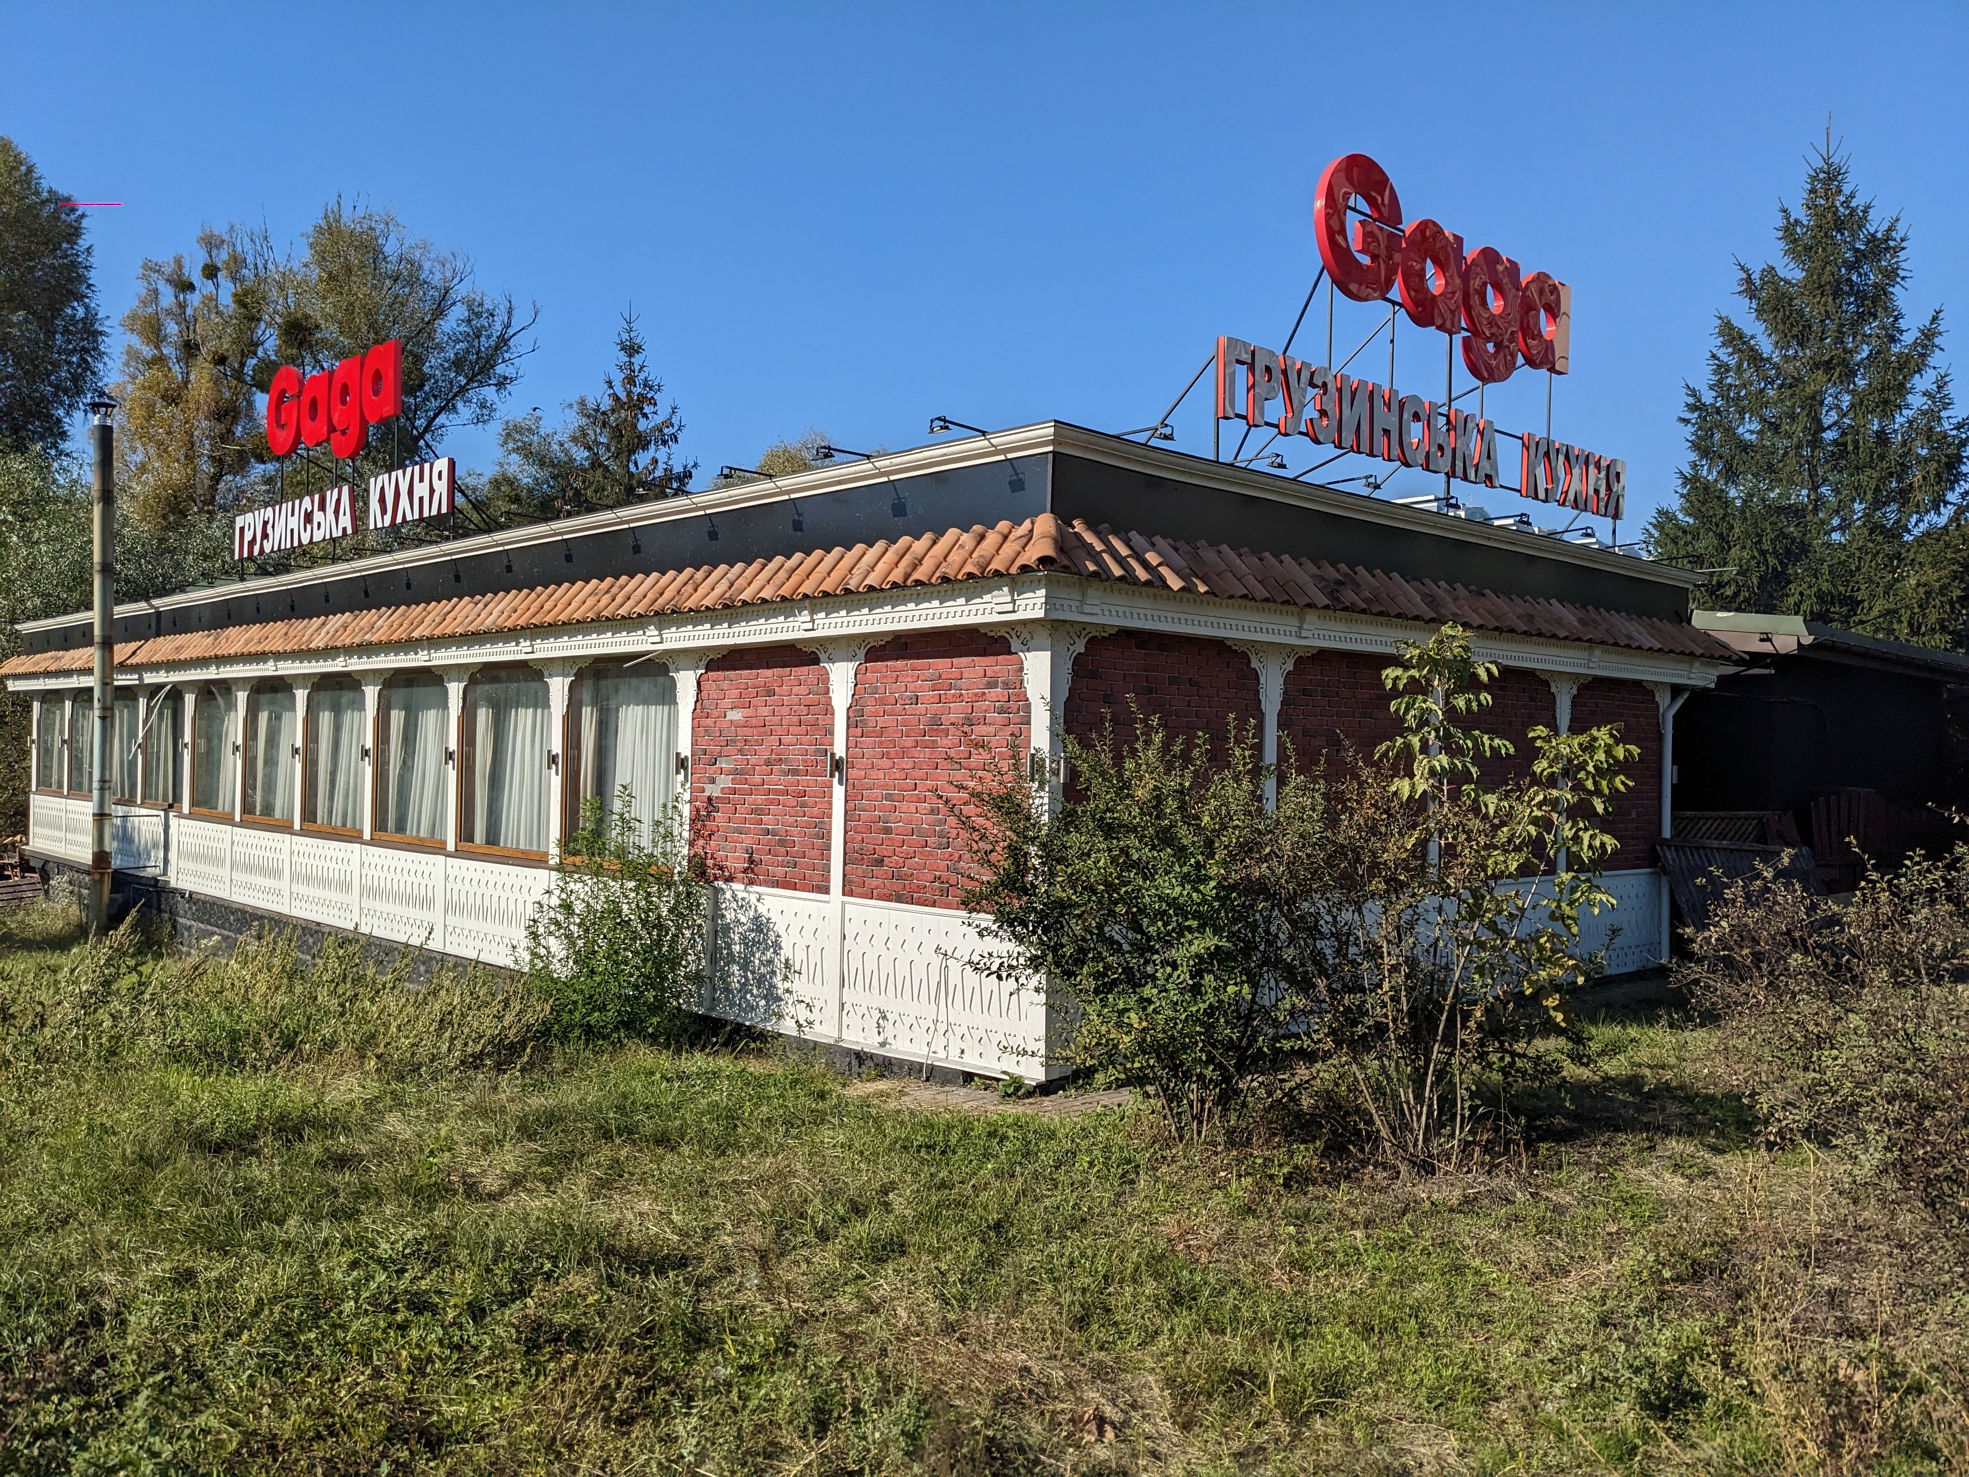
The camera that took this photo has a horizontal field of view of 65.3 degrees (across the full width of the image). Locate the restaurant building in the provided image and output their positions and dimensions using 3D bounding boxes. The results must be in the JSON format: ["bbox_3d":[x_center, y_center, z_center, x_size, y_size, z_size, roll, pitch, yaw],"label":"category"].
[{"bbox_3d":[-4.715,0.282,20.910,9.945,4.182,24.837,1,-1,-44],"label":"restaurant building"}]

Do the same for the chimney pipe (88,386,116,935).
[{"bbox_3d":[-12.016,-0.963,20.910,0.350,7.393,0.350,1,0,0],"label":"chimney pipe"}]

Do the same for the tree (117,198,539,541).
[{"bbox_3d":[-19.870,-6.884,45.928,12.200,18.532,12.200,1,0,0],"label":"tree"}]

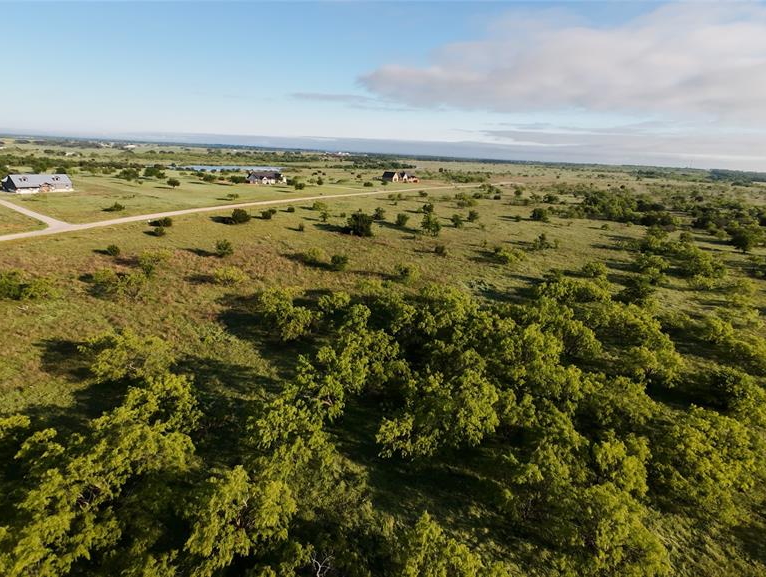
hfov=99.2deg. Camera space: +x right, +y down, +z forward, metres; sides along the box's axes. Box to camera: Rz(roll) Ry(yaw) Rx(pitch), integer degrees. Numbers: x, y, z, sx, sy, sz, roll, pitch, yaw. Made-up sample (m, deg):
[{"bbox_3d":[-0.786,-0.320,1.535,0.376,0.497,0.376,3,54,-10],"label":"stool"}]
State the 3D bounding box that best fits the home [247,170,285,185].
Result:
[{"bbox_3d":[-87.720,-83.670,246.750,13.600,7.400,23.100,19,28,35],"label":"home"}]

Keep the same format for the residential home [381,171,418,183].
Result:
[{"bbox_3d":[17.030,-106.180,311.940,29.100,8.200,19.400,-16,29,-38],"label":"residential home"}]

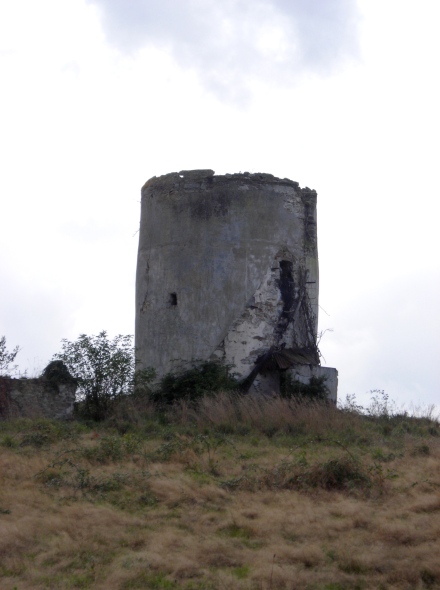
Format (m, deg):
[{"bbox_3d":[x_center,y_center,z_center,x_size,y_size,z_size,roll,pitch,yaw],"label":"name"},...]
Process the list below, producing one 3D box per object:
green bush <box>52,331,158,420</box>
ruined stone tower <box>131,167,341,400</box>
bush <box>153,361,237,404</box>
[{"bbox_3d":[-3.960,2.713,66.500,3.300,3.050,2.800,0,-7,0],"label":"green bush"},{"bbox_3d":[0.581,-0.229,69.500,7.000,8.300,7.000,0,-7,0],"label":"ruined stone tower"},{"bbox_3d":[-0.788,2.953,66.200,2.800,1.550,1.700,0,-7,0],"label":"bush"}]

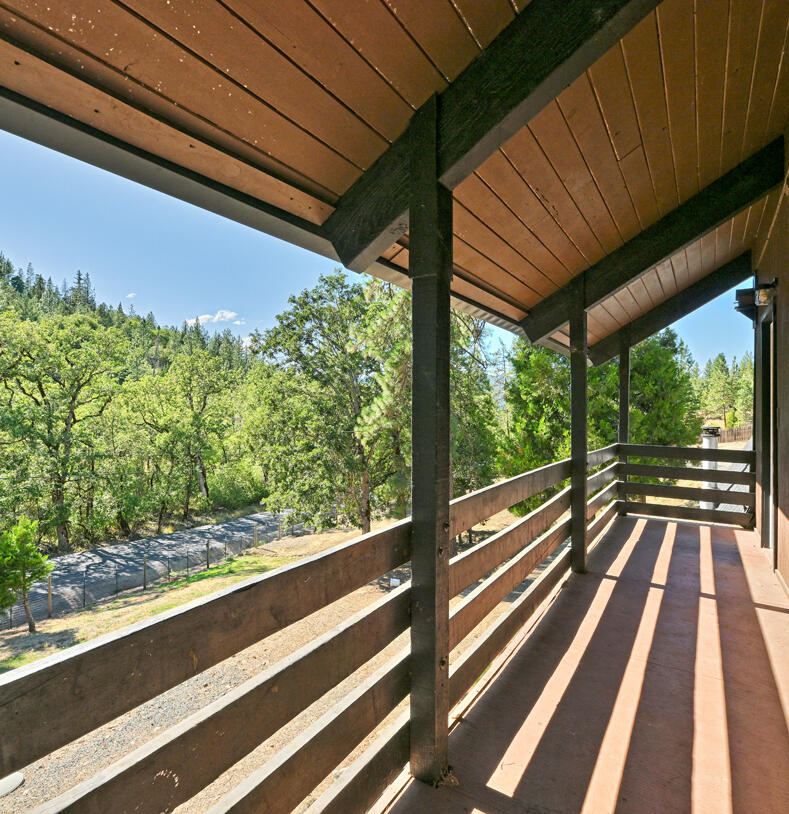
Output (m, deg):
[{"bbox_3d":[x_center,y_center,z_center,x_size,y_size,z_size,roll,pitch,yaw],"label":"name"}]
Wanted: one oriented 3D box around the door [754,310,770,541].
[{"bbox_3d":[3.284,0.252,4.153,0.070,2.060,0.830,0,0,33],"label":"door"}]

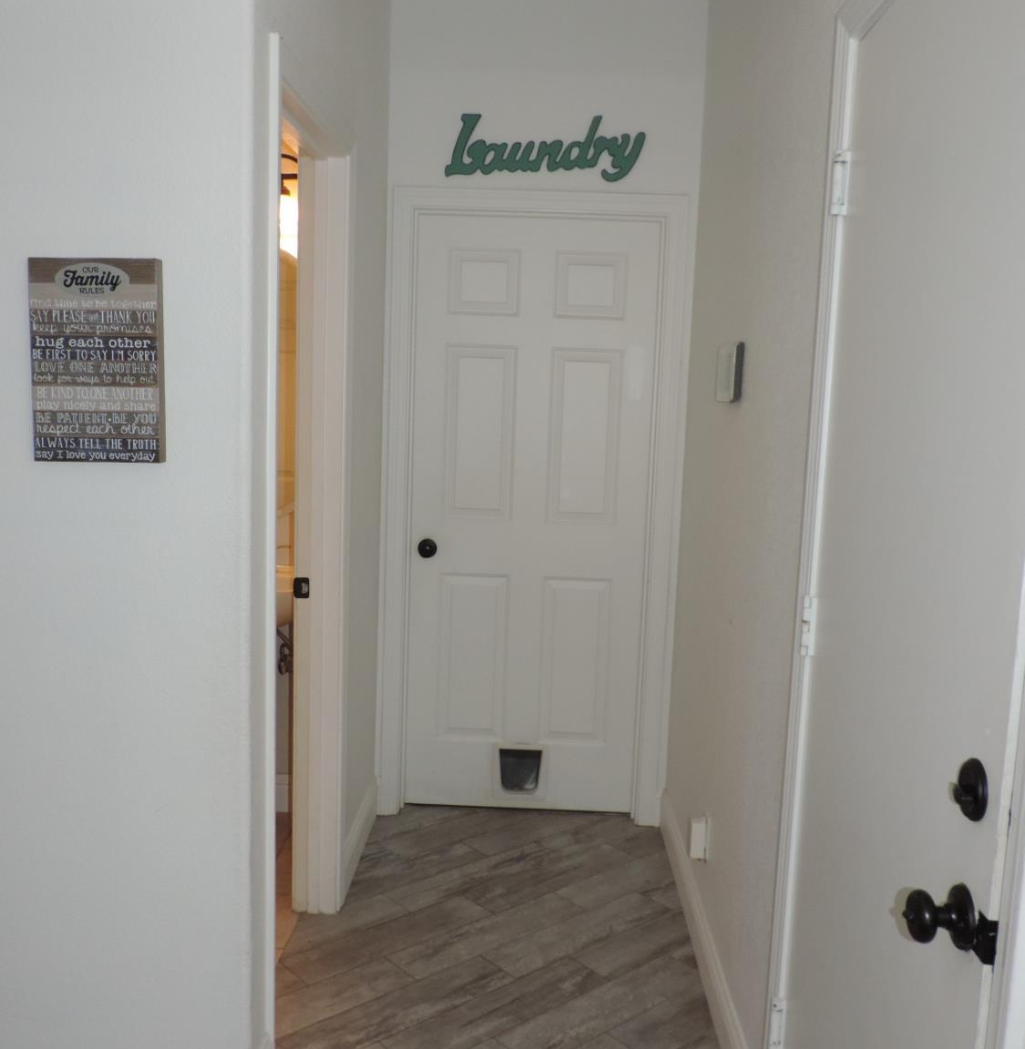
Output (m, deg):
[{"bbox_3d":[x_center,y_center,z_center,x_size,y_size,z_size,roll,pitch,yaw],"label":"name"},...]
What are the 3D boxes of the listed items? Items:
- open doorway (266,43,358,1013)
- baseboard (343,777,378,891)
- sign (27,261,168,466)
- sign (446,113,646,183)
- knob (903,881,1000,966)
[{"bbox_3d":[-0.525,0.090,2.582,0.140,2.110,0.820,2,7,1],"label":"open doorway"},{"bbox_3d":[-0.477,0.981,3.469,0.018,0.132,0.710,2,7,1],"label":"baseboard"},{"bbox_3d":[-0.742,-0.292,1.984,0.229,0.356,0.032,2,7,1],"label":"sign"},{"bbox_3d":[0.107,-1.206,3.541,0.643,0.200,0.014,2,7,1],"label":"sign"},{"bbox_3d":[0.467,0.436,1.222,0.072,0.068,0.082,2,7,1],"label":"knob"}]

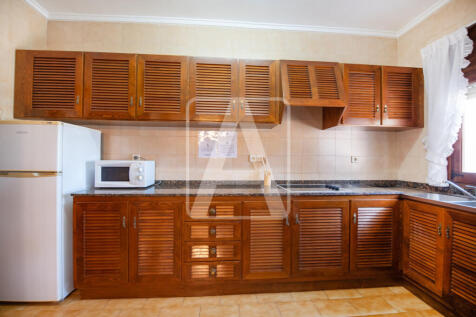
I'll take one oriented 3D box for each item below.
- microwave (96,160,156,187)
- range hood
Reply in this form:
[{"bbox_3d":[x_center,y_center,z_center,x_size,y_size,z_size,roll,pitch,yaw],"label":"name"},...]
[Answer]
[{"bbox_3d":[-1.108,0.148,1.991,0.446,0.257,0.317,0,0,-4],"label":"microwave"},{"bbox_3d":[0.723,-0.648,2.072,0.608,0.617,0.490,1,0,-4],"label":"range hood"}]

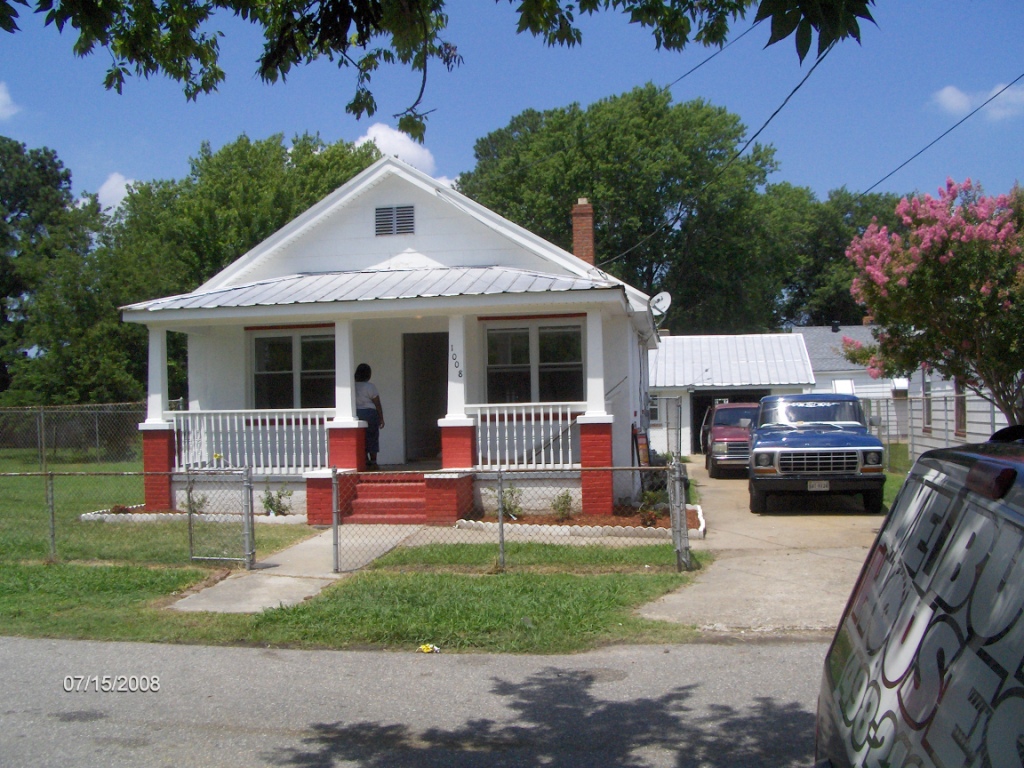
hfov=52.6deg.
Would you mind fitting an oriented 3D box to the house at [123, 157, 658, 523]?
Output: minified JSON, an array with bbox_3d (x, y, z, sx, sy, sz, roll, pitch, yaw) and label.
[{"bbox_3d":[-1.120,-0.722,19.300,7.600,5.400,12.000,-1,-1,10],"label":"house"}]

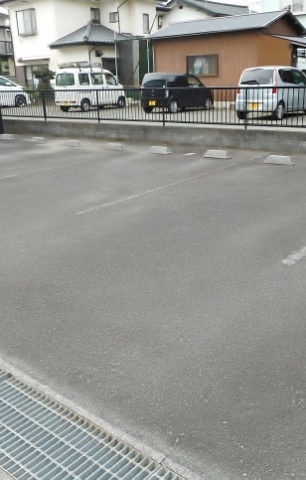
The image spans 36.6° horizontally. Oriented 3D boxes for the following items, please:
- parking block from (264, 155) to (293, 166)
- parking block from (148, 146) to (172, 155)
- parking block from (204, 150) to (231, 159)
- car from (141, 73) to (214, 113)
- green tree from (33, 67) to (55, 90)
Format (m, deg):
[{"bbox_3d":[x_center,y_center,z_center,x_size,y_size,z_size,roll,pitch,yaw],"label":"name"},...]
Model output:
[{"bbox_3d":[2.123,-1.316,7.616,0.500,0.120,0.160,13,24,37],"label":"parking block"},{"bbox_3d":[0.202,-1.764,9.086,0.500,0.120,0.160,13,24,37],"label":"parking block"},{"bbox_3d":[1.194,-1.533,8.327,0.500,0.120,0.160,13,24,37],"label":"parking block"},{"bbox_3d":[1.150,-6.390,19.982,1.480,1.580,3.400,13,24,37],"label":"car"},{"bbox_3d":[-6.632,-9.479,28.440,1.350,2.240,1.280,13,24,37],"label":"green tree"}]

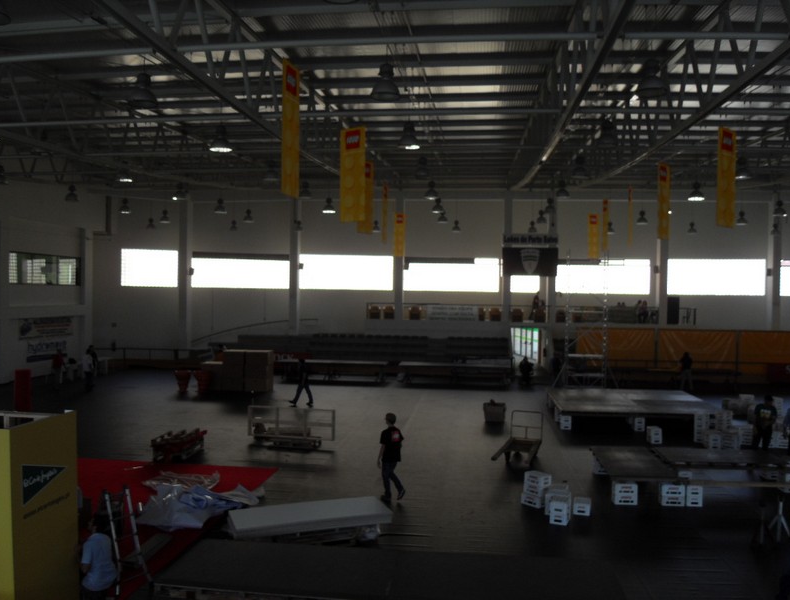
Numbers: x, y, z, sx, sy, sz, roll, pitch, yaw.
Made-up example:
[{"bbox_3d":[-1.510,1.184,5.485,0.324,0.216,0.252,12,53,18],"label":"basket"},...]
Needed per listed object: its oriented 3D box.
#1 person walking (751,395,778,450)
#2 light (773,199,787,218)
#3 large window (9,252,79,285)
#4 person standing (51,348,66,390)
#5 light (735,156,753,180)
[{"bbox_3d":[8.950,3.164,15.628,0.540,1.720,0.360,1,1,28],"label":"person walking"},{"bbox_3d":[12.211,-2.884,20.515,0.390,0.440,0.390,1,1,0],"label":"light"},{"bbox_3d":[-16.389,-1.399,30.467,0.150,1.440,5.000,1,0,7],"label":"large window"},{"bbox_3d":[-12.688,2.628,24.400,0.380,1.620,0.500,2,2,26],"label":"person standing"},{"bbox_3d":[9.652,-3.678,17.922,0.490,0.590,0.490,1,0,7],"label":"light"}]

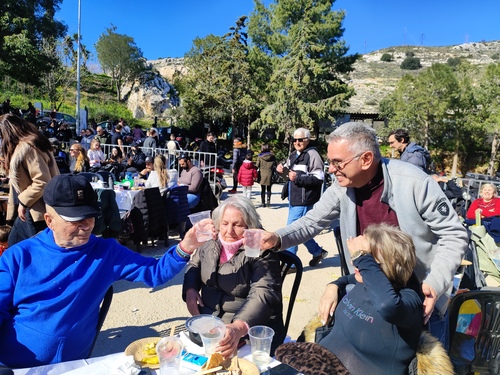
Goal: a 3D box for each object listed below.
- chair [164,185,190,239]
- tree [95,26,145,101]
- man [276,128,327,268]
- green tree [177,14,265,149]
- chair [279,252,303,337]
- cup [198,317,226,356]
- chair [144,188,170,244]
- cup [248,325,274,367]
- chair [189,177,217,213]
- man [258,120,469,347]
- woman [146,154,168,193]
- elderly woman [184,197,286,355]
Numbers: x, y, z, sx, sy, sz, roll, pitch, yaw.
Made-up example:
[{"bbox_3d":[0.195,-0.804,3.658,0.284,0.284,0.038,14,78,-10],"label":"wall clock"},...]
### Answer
[{"bbox_3d":[-1.148,0.346,5.380,0.540,0.820,0.560,0,7,-24],"label":"chair"},{"bbox_3d":[-11.669,-11.043,31.000,4.600,6.800,4.400,3,7,0],"label":"tree"},{"bbox_3d":[0.644,0.132,4.250,0.500,1.730,0.540,-2,9,-41],"label":"man"},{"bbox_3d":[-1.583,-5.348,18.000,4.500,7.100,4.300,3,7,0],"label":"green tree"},{"bbox_3d":[-0.085,0.770,1.706,0.470,0.860,0.540,6,6,27],"label":"chair"},{"bbox_3d":[-0.108,0.449,1.010,0.077,0.092,0.077,3,6,0],"label":"cup"},{"bbox_3d":[-1.433,0.360,5.120,0.540,0.850,0.460,8,8,41],"label":"chair"},{"bbox_3d":[0.035,0.489,1.070,0.081,0.109,0.081,3,7,0],"label":"cup"},{"bbox_3d":[-0.878,0.278,6.163,0.540,0.860,0.480,3,6,-6],"label":"chair"},{"bbox_3d":[0.472,0.493,1.484,0.620,1.520,0.750,9,8,44],"label":"man"},{"bbox_3d":[-1.508,0.096,5.596,0.500,1.250,0.720,-2,7,-40],"label":"woman"},{"bbox_3d":[-0.136,0.617,1.600,0.520,1.180,0.720,6,6,22],"label":"elderly woman"}]

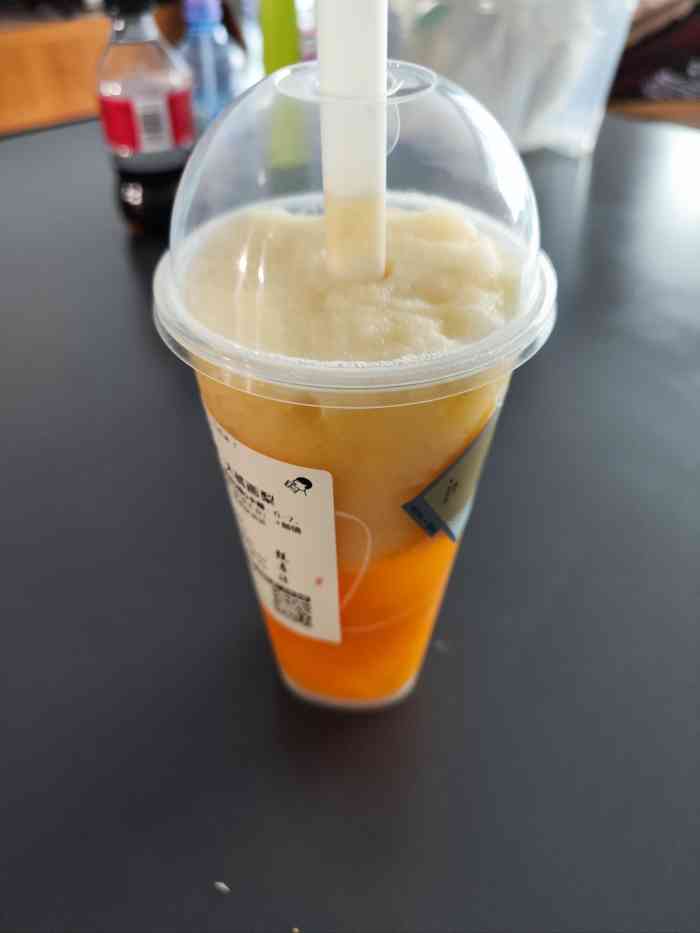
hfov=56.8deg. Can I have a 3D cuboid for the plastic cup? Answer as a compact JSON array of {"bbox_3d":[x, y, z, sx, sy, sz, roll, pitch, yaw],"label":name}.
[{"bbox_3d":[0.001,-0.004,0.196,0.095,0.199,0.095,0,44,0],"label":"plastic cup"}]

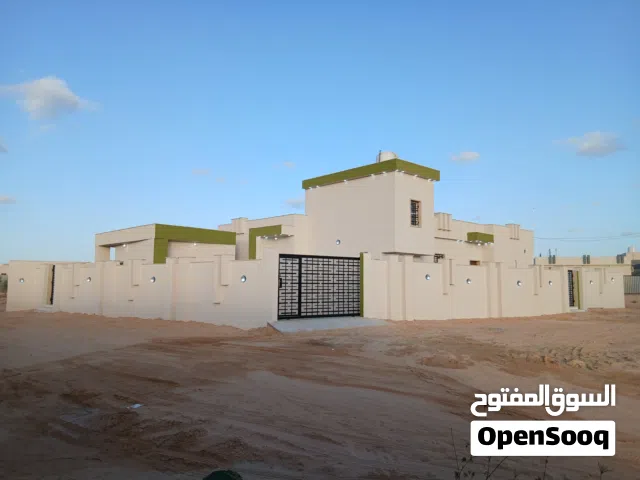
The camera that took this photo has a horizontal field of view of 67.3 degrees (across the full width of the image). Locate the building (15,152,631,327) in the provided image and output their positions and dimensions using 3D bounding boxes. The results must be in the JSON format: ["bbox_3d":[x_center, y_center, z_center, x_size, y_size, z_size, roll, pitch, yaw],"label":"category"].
[{"bbox_3d":[1.842,0.370,32.576,31.000,8.200,22.000,5,-7,-43],"label":"building"}]

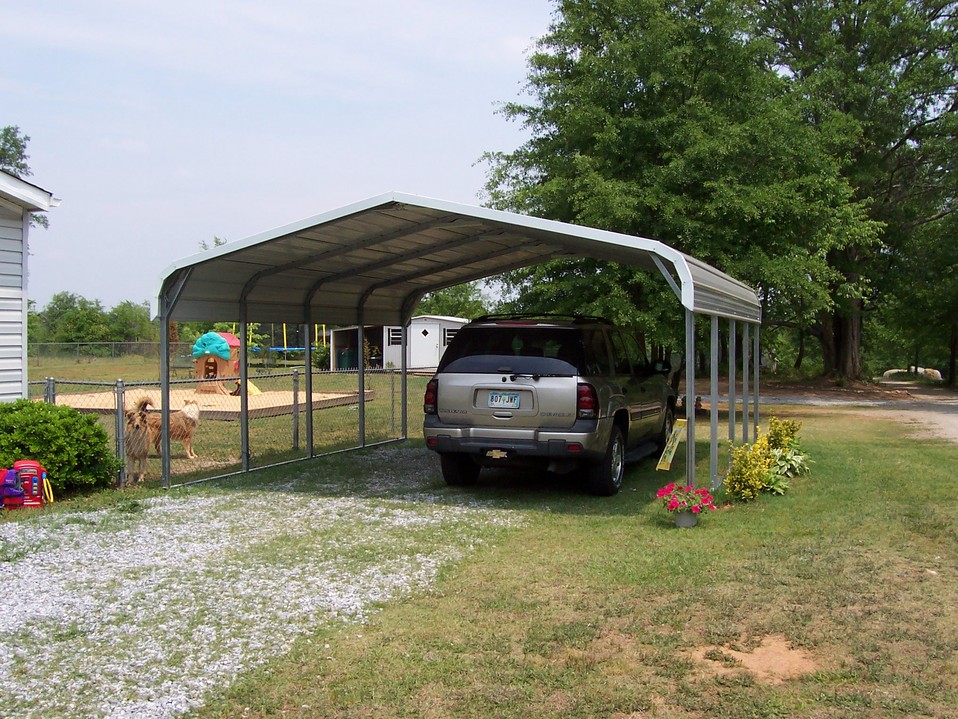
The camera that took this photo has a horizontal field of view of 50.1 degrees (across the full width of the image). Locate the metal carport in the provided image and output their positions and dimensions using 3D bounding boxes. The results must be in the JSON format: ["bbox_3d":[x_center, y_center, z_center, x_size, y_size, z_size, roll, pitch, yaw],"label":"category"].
[{"bbox_3d":[0.318,-0.181,12.809,5.687,3.001,6.360,0,1,20],"label":"metal carport"}]

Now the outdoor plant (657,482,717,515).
[{"bbox_3d":[1.730,1.159,8.539,0.499,0.280,0.460,0,1,0],"label":"outdoor plant"}]

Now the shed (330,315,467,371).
[{"bbox_3d":[-3.373,-0.769,47.797,6.150,2.500,4.600,0,1,3],"label":"shed"}]

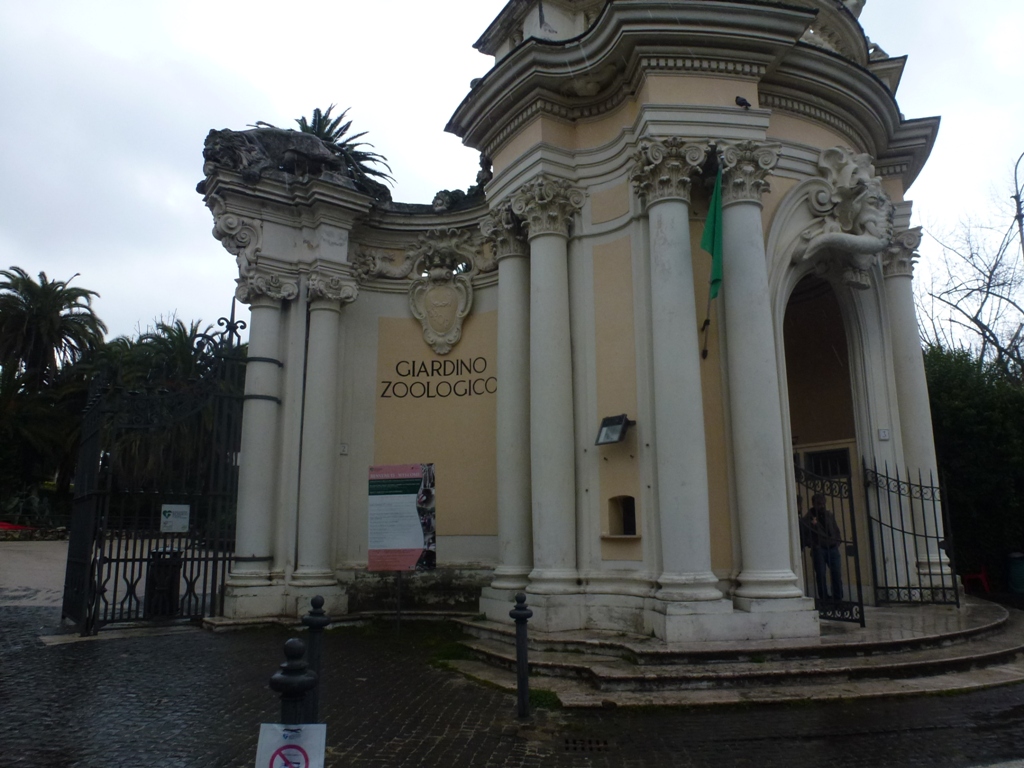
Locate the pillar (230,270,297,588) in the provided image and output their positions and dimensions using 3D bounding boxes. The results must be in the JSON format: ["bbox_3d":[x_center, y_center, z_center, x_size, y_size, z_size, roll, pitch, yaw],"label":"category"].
[{"bbox_3d":[-3.955,0.655,11.122,0.800,4.780,0.800,7,-13,-34],"label":"pillar"}]

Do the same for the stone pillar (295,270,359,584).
[{"bbox_3d":[-2.991,0.688,11.108,0.755,4.719,0.755,7,-13,-34],"label":"stone pillar"}]

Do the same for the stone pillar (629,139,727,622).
[{"bbox_3d":[2.091,-0.190,8.967,0.850,5.800,0.850,0,-11,-5],"label":"stone pillar"}]

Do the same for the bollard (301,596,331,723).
[{"bbox_3d":[-1.410,2.029,5.059,0.200,1.000,0.200,0,-10,0],"label":"bollard"}]

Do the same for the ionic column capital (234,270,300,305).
[{"bbox_3d":[-3.972,-1.469,11.515,0.800,0.520,0.800,7,-13,-34],"label":"ionic column capital"}]

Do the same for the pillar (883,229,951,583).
[{"bbox_3d":[6.667,0.206,11.918,0.820,5.880,0.820,8,-14,-39],"label":"pillar"}]

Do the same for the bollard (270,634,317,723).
[{"bbox_3d":[-0.915,1.565,2.909,0.200,1.000,0.200,0,-10,0],"label":"bollard"}]

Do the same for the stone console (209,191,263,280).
[{"bbox_3d":[-4.384,-2.354,11.256,0.720,1.300,0.520,7,-13,-35],"label":"stone console"}]

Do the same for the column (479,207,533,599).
[{"bbox_3d":[0.080,0.074,10.855,0.820,5.860,0.820,6,-12,-30],"label":"column"}]

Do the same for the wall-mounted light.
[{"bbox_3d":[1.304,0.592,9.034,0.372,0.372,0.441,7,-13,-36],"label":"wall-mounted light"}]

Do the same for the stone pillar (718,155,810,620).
[{"bbox_3d":[3.073,-0.289,9.107,0.820,5.930,0.820,1,-11,-6],"label":"stone pillar"}]

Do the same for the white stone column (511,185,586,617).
[{"bbox_3d":[0.568,0.043,10.037,0.850,5.860,0.850,6,-12,-33],"label":"white stone column"}]

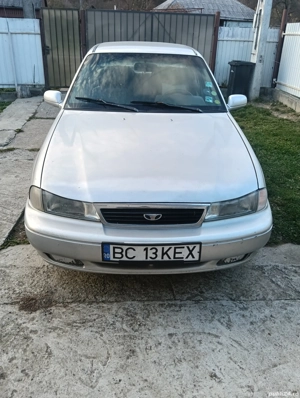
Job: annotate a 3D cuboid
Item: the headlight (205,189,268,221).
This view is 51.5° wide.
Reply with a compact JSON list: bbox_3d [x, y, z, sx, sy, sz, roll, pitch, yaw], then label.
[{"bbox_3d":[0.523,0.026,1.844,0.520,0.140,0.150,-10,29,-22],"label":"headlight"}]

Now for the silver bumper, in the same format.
[{"bbox_3d":[0.002,0.232,1.882,1.630,0.360,0.480,0,26,-2],"label":"silver bumper"}]

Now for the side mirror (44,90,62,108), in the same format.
[{"bbox_3d":[-0.844,-0.884,2.726,0.175,0.130,0.110,0,26,-2],"label":"side mirror"}]

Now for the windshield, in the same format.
[{"bbox_3d":[-0.035,-1.070,2.828,1.380,0.130,0.750,0,62,-2],"label":"windshield"}]

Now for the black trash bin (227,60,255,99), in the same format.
[{"bbox_3d":[2.323,-3.035,8.000,0.580,0.960,0.500,0,25,-2],"label":"black trash bin"}]

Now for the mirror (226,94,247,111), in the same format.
[{"bbox_3d":[0.779,-0.880,2.788,0.175,0.130,0.110,0,26,-2],"label":"mirror"}]

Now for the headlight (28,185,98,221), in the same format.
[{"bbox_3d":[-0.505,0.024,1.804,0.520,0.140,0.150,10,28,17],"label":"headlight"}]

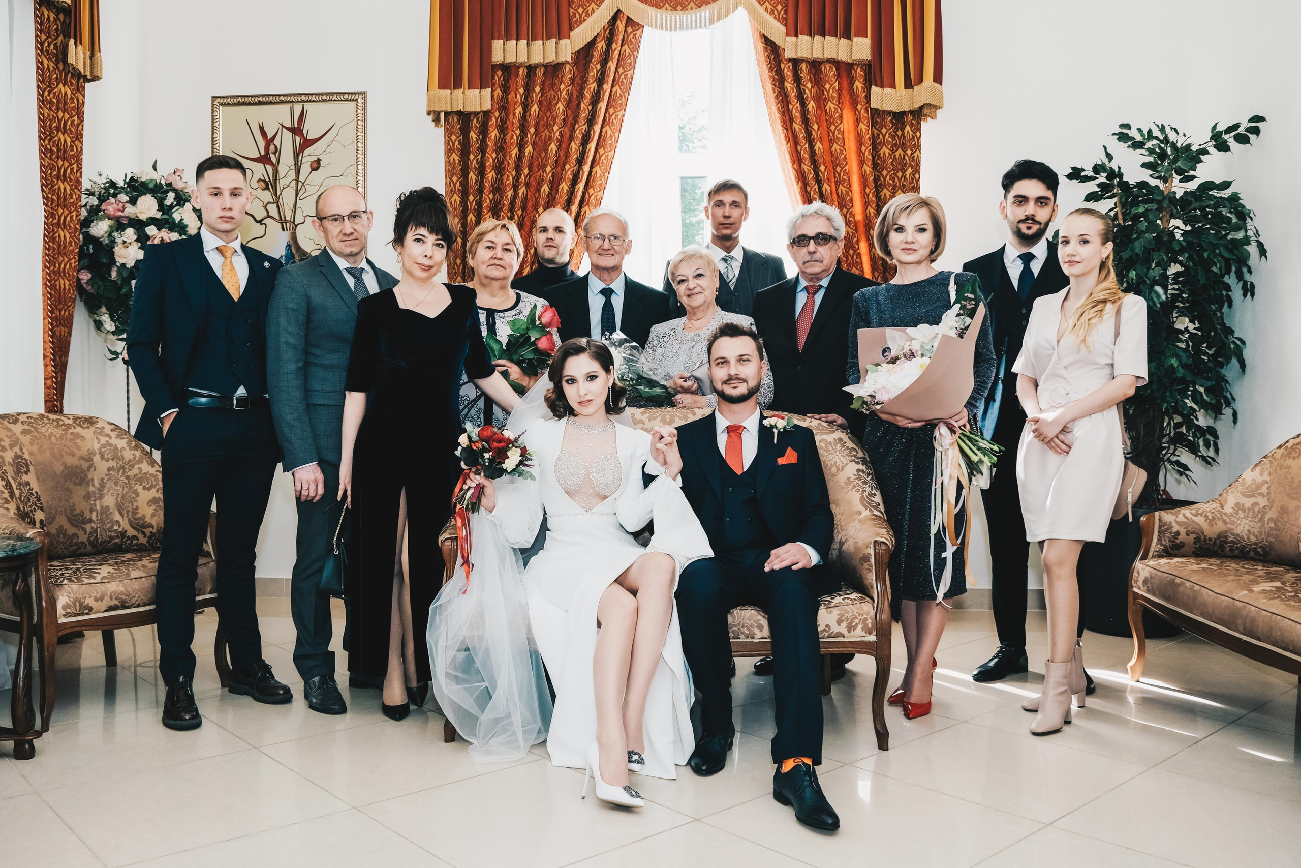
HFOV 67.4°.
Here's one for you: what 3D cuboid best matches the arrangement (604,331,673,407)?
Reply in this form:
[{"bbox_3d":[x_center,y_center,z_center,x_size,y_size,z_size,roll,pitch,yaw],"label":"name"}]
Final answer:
[{"bbox_3d":[-0.055,-0.235,3.500,0.320,0.330,0.270,0,0,0],"label":"arrangement"}]

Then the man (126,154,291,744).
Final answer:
[{"bbox_3d":[-1.450,-0.008,3.190,0.510,1.820,0.370,0,0,-40],"label":"man"}]

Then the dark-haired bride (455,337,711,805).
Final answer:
[{"bbox_3d":[-0.195,0.305,2.780,0.730,1.210,0.800,0,0,-6],"label":"dark-haired bride"}]

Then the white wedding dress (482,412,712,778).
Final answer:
[{"bbox_3d":[-0.165,0.420,2.840,0.690,0.975,0.650,0,0,-6],"label":"white wedding dress"}]

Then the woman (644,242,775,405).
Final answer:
[{"bbox_3d":[0.223,0.100,3.720,0.520,1.640,0.360,0,0,9],"label":"woman"}]

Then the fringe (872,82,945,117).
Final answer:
[{"bbox_3d":[1.285,-1.685,4.950,0.360,0.155,0.150,0,0,4],"label":"fringe"}]

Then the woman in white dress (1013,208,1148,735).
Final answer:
[{"bbox_3d":[1.400,0.090,3.180,0.440,1.655,0.360,0,0,38],"label":"woman in white dress"}]

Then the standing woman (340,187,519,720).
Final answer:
[{"bbox_3d":[-0.750,0.040,3.300,0.600,1.760,0.380,0,0,-12],"label":"standing woman"}]

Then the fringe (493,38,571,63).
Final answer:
[{"bbox_3d":[-0.610,-1.995,5.100,0.415,0.145,0.110,0,0,3],"label":"fringe"}]

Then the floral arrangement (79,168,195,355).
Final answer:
[{"bbox_3d":[-2.540,-0.880,4.880,0.600,0.930,0.380,0,0,-14],"label":"floral arrangement"}]

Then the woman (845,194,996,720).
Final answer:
[{"bbox_3d":[0.915,0.050,3.330,0.520,1.735,0.440,0,0,19],"label":"woman"}]

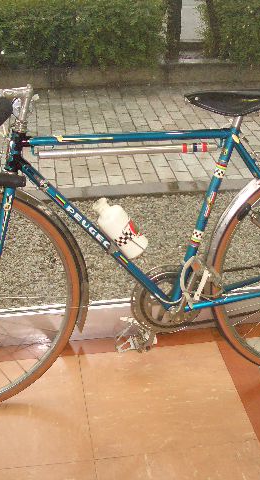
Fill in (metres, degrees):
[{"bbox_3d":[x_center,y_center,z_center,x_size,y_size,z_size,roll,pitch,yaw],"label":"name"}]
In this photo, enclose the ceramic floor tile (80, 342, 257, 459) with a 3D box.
[{"bbox_3d":[0.097,0.467,1.952,0.452,0.008,0.450,-4,28,-8],"label":"ceramic floor tile"}]

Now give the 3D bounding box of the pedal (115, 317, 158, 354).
[{"bbox_3d":[0.018,0.299,2.025,0.110,0.070,0.095,-5,18,-9],"label":"pedal"}]

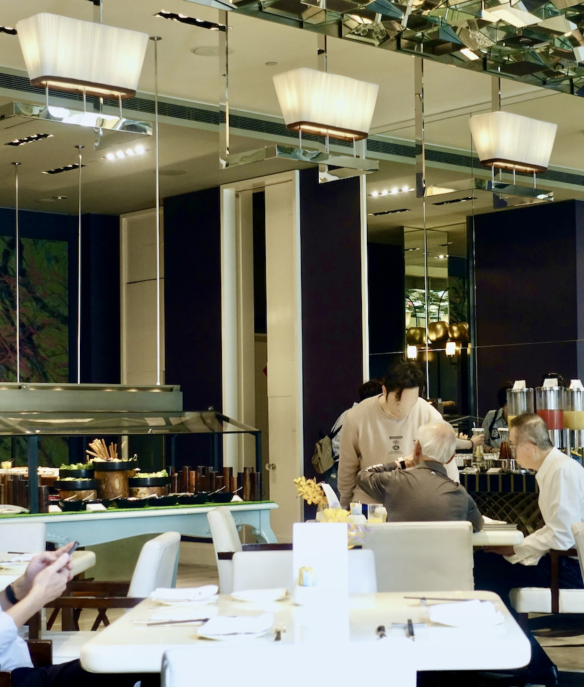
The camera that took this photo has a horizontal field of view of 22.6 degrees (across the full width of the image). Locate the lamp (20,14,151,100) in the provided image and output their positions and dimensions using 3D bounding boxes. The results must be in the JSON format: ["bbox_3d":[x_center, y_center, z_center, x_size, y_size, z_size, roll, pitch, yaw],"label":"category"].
[{"bbox_3d":[-0.884,-1.214,6.226,0.566,0.270,0.191,2,-5,-42],"label":"lamp"}]

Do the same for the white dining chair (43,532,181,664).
[{"bbox_3d":[-0.745,1.122,5.290,0.640,0.845,0.560,-1,-4,3],"label":"white dining chair"}]

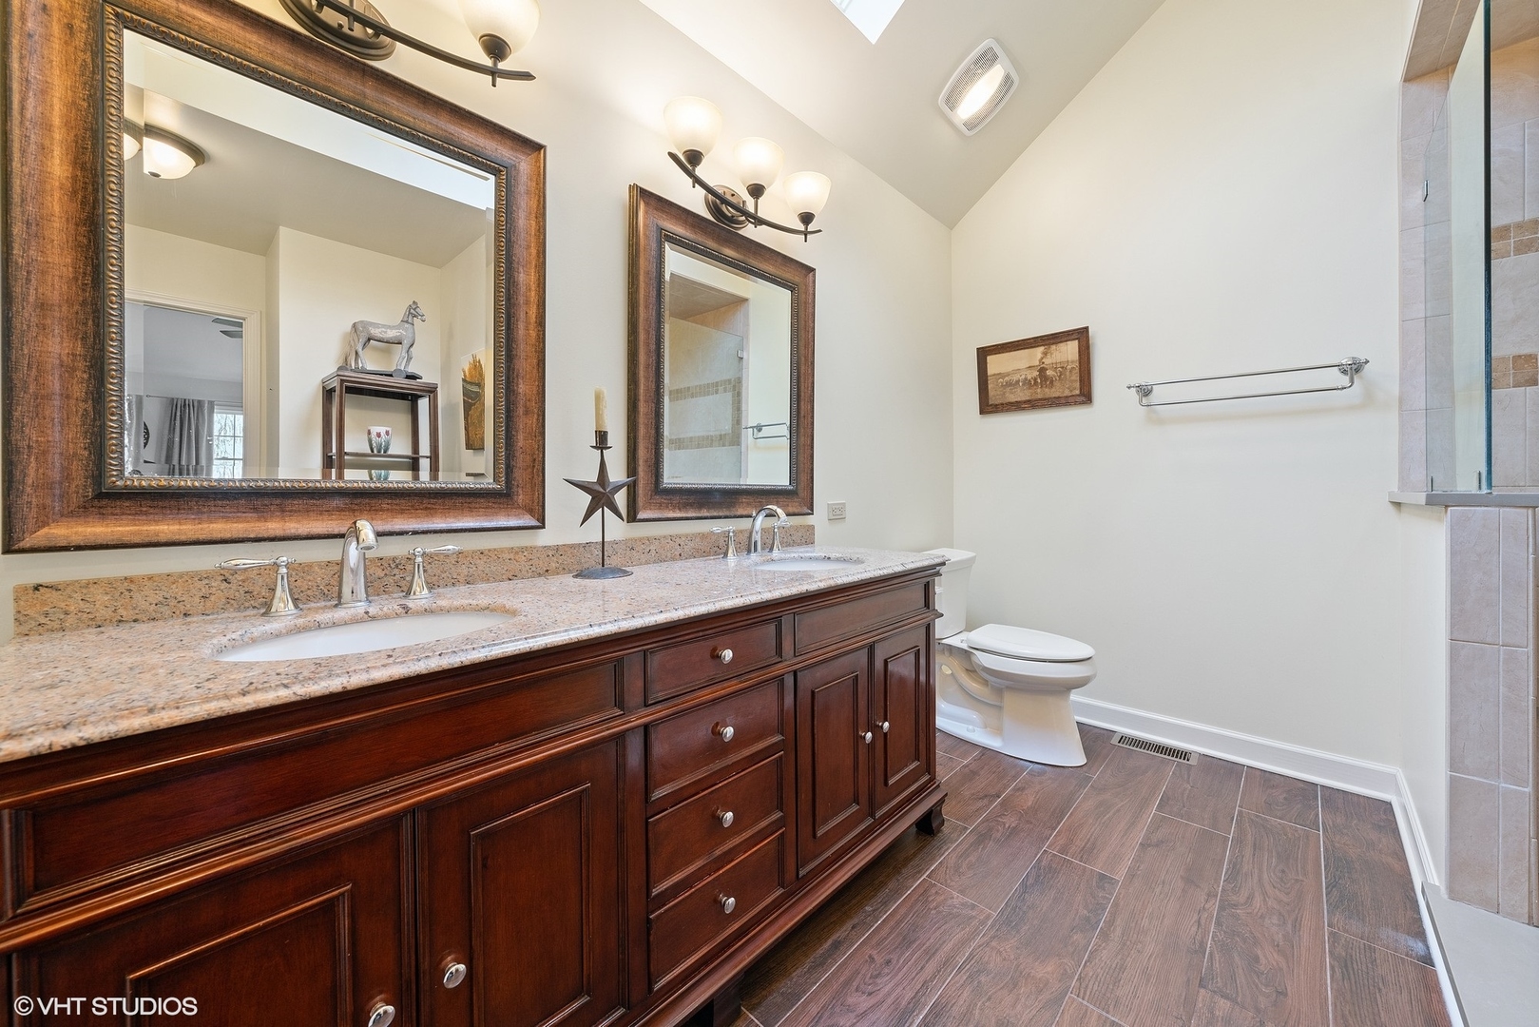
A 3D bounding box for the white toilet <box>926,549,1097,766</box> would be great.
[{"bbox_3d":[1.033,0.601,2.310,0.440,0.800,0.765,-2,2,-44],"label":"white toilet"}]

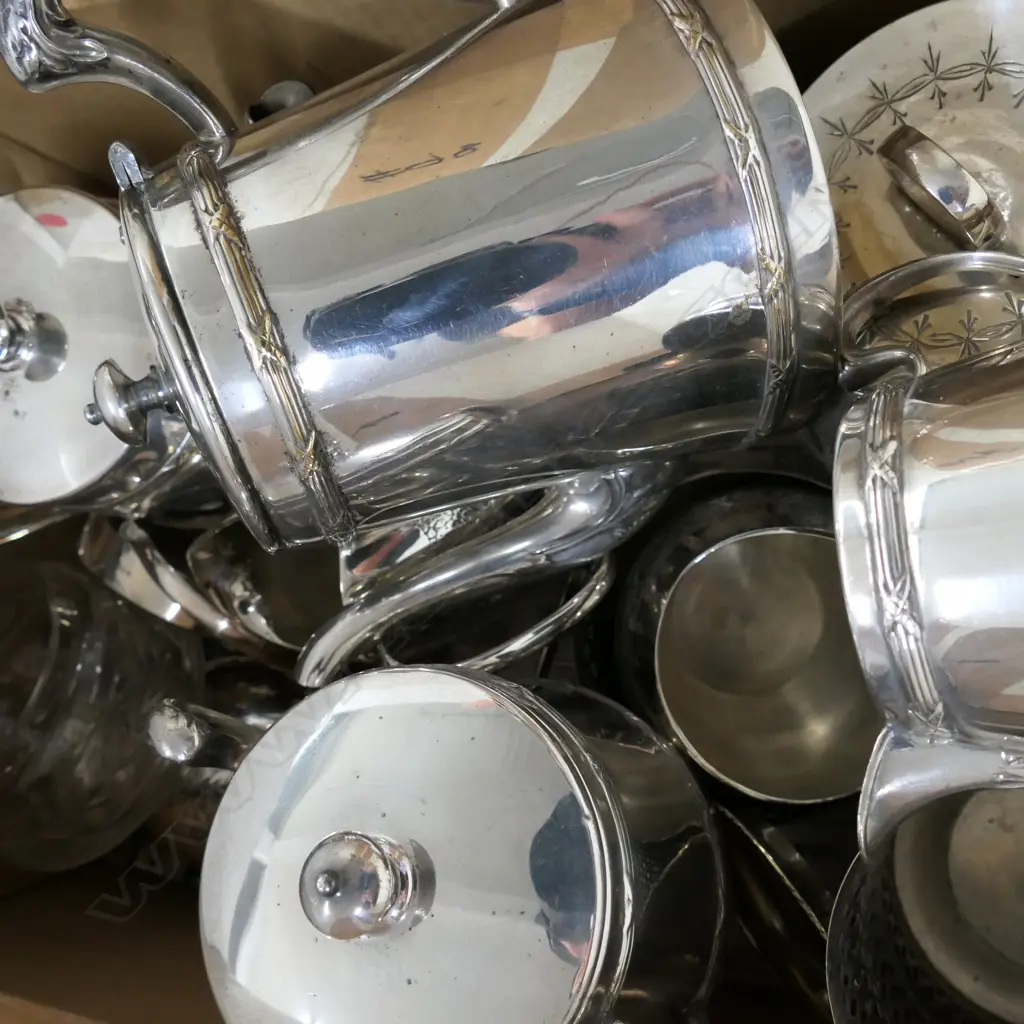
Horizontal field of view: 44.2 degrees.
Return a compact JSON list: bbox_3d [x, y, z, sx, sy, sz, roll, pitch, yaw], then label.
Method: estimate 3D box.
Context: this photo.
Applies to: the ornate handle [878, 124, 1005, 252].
[{"bbox_3d":[0.153,-0.115,0.450,0.016,0.019,0.048,-42,68,14],"label":"ornate handle"}]

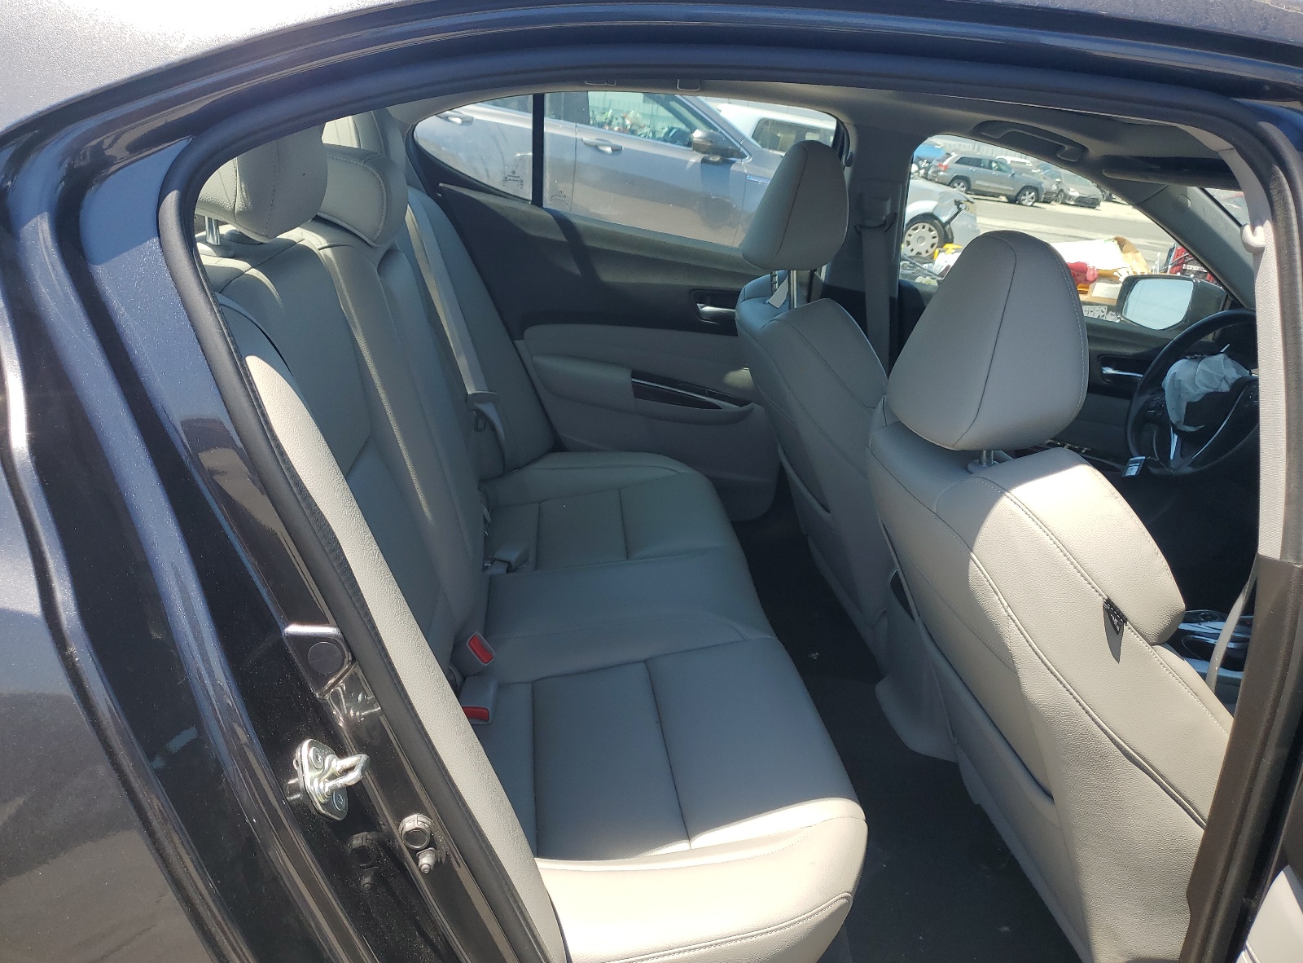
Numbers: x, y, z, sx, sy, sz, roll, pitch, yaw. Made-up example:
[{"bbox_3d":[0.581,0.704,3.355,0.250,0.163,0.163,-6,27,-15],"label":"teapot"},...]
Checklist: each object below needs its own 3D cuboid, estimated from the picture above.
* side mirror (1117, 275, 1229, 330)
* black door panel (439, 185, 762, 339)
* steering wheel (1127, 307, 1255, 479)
[{"bbox_3d":[1.324,-0.435,2.469,0.160,0.145,0.225,4,22,-17],"label":"side mirror"},{"bbox_3d":[-0.071,-0.424,2.109,0.780,0.275,0.110,7,21,-9],"label":"black door panel"},{"bbox_3d":[1.132,-0.167,1.970,0.120,0.370,0.370,25,17,-15],"label":"steering wheel"}]

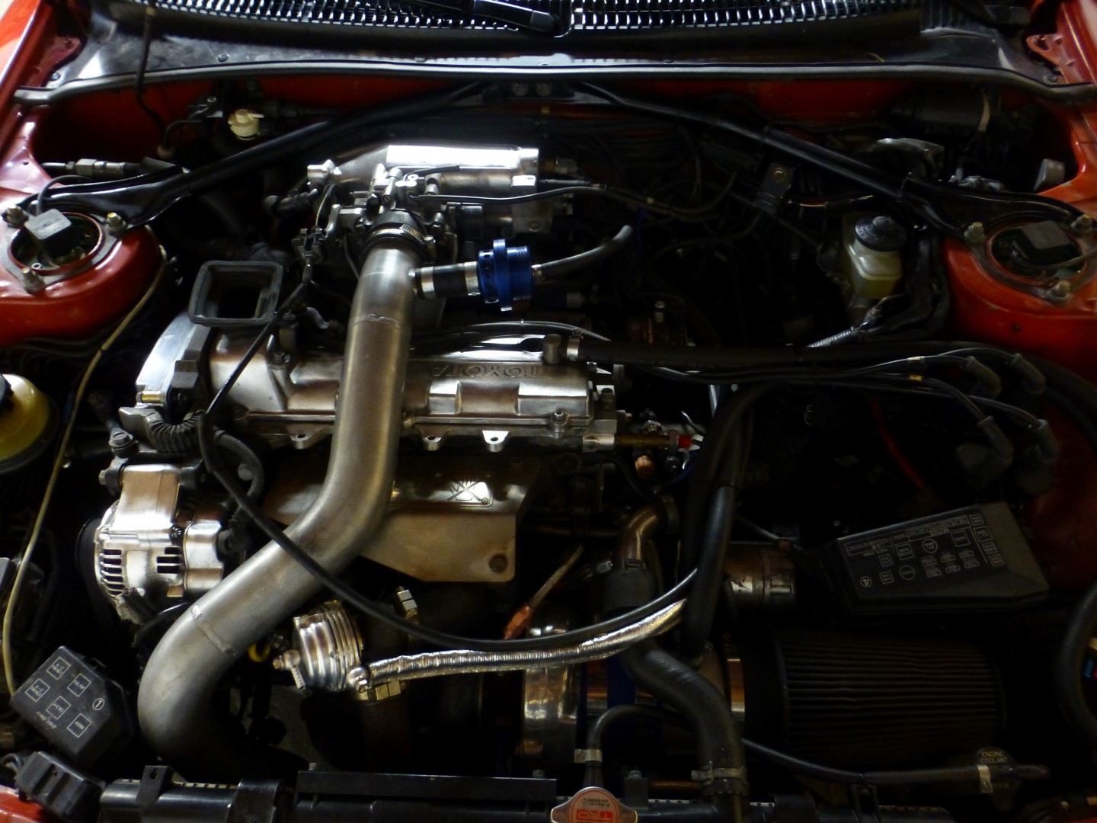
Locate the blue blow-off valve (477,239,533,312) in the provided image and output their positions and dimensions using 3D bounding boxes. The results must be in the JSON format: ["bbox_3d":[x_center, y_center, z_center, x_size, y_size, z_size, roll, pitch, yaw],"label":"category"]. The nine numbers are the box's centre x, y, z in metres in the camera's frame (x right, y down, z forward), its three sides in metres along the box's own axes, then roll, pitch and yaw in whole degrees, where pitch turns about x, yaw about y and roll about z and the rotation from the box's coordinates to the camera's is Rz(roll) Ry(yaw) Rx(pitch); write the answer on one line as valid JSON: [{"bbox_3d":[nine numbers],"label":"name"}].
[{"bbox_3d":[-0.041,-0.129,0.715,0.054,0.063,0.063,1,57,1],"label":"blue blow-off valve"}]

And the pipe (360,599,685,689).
[{"bbox_3d":[-0.022,0.224,0.733,0.335,0.045,0.065,-8,57,-5],"label":"pipe"}]

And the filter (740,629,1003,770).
[{"bbox_3d":[0.321,0.299,0.790,0.245,0.143,0.143,1,57,1],"label":"filter"}]

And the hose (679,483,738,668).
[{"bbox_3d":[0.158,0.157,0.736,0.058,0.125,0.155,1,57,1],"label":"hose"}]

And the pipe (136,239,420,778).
[{"bbox_3d":[-0.222,0.085,0.699,0.210,0.250,0.460,1,57,1],"label":"pipe"}]

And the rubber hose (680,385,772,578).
[{"bbox_3d":[0.178,0.072,0.764,0.100,0.135,0.175,1,57,1],"label":"rubber hose"}]

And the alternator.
[{"bbox_3d":[-0.394,0.136,0.775,0.135,0.145,0.146,1,57,1],"label":"alternator"}]

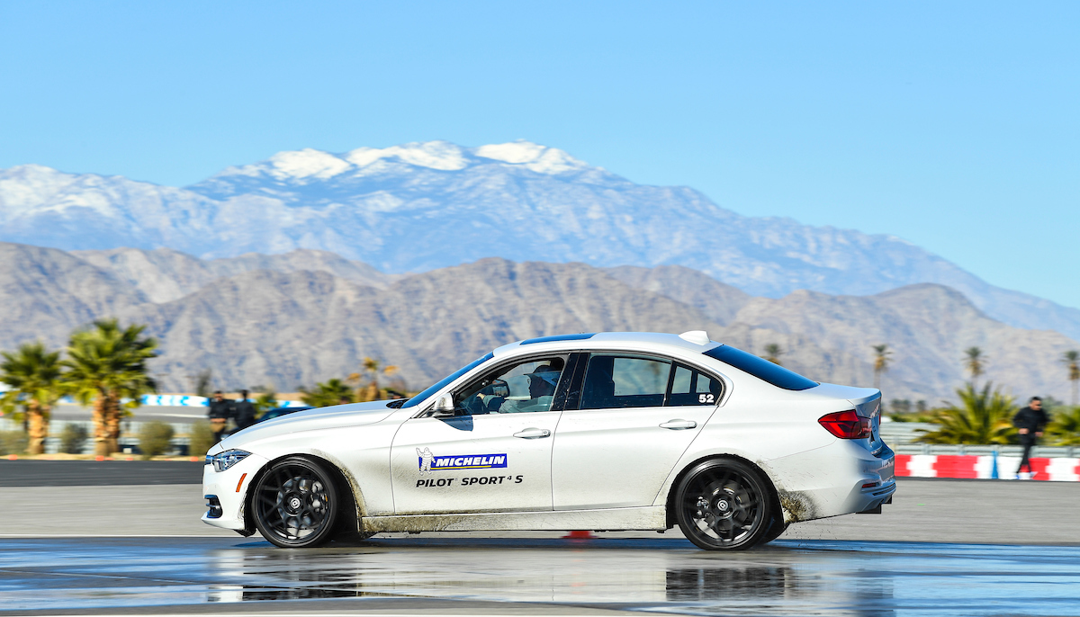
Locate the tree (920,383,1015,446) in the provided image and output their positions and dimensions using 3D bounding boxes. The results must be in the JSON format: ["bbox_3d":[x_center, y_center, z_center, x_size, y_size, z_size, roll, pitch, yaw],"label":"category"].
[{"bbox_3d":[10.331,2.863,127.000,2.500,2.150,2.400,0,-1,0],"label":"tree"}]

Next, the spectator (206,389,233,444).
[{"bbox_3d":[-7.945,2.942,130.000,0.520,1.750,0.360,0,-1,-6],"label":"spectator"}]

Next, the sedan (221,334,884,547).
[{"bbox_3d":[0.050,0.872,35.000,4.640,1.430,1.830,0,-1,8],"label":"sedan"}]

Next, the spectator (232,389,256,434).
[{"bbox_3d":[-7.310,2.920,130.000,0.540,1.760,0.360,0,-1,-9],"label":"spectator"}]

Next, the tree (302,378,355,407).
[{"bbox_3d":[-6.487,3.305,160.000,1.800,2.450,1.800,0,-1,0],"label":"tree"}]

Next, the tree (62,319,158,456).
[{"bbox_3d":[-12.116,2.258,148.000,2.750,3.900,2.700,0,-1,0],"label":"tree"}]

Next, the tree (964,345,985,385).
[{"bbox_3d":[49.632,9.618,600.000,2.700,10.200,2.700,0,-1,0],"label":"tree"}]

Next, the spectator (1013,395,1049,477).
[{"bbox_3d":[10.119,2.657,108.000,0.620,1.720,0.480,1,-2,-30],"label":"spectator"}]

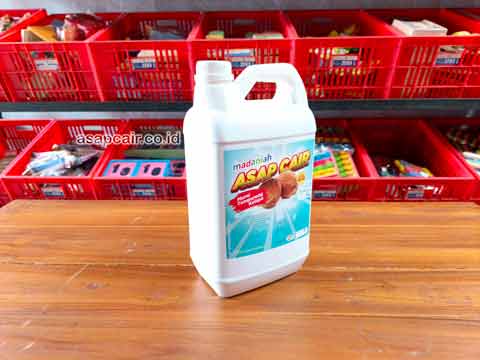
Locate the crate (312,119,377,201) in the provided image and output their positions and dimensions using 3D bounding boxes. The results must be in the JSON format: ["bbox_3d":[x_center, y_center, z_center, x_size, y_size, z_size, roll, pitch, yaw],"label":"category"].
[{"bbox_3d":[0.362,-0.066,1.594,0.400,0.250,0.500,0,39,1],"label":"crate"}]

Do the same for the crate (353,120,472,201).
[{"bbox_3d":[0.770,-0.066,1.585,0.400,0.250,0.500,0,39,1],"label":"crate"}]

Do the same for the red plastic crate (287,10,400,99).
[{"bbox_3d":[0.413,-0.590,1.478,0.400,0.250,0.500,0,39,1],"label":"red plastic crate"}]

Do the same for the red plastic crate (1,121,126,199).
[{"bbox_3d":[-0.693,-0.059,1.388,0.335,0.214,0.429,0,39,1],"label":"red plastic crate"}]

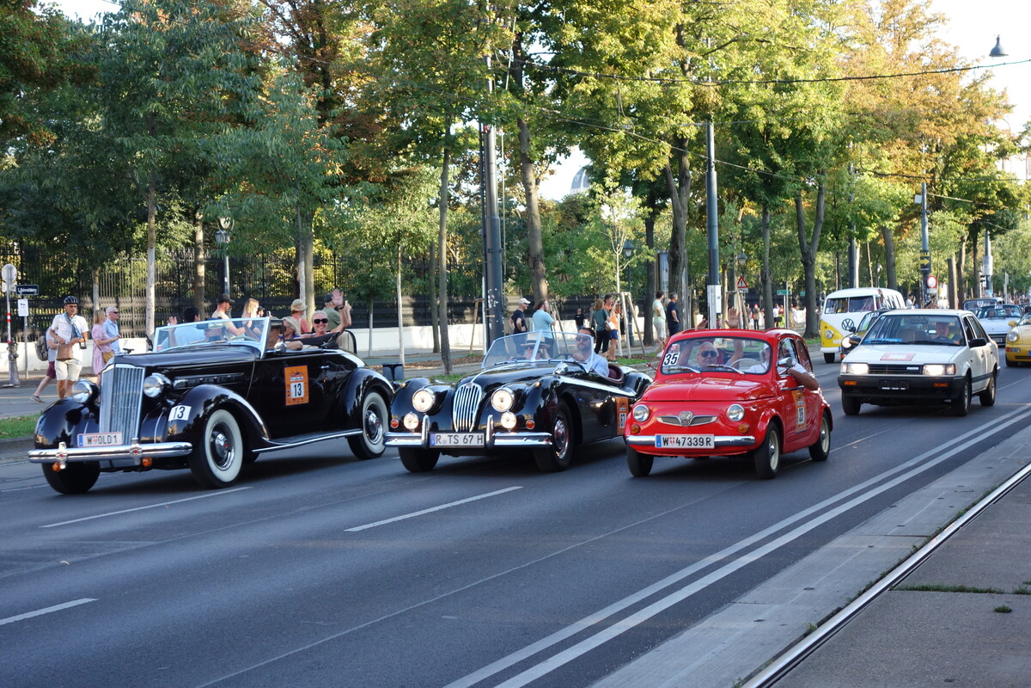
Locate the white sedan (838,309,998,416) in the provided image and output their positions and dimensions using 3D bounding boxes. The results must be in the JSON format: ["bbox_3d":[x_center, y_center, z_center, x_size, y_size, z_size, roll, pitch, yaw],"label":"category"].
[{"bbox_3d":[5.660,0.227,25.150,1.645,1.390,4.200,-1,1,22],"label":"white sedan"}]

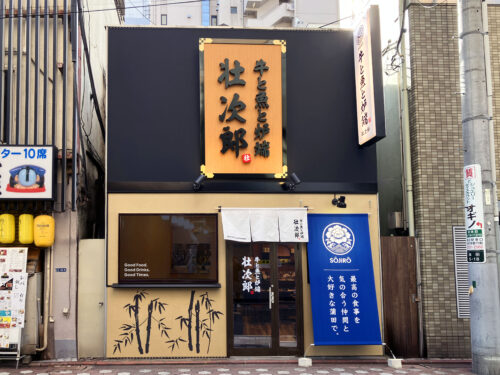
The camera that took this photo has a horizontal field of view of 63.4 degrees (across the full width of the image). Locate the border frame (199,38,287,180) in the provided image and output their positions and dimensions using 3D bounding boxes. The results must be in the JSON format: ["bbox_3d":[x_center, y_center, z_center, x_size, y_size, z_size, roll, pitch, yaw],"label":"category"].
[{"bbox_3d":[-0.104,-1.369,7.053,1.496,2.444,0.120,0,-4,-2],"label":"border frame"}]

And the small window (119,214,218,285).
[{"bbox_3d":[-1.383,1.047,6.924,1.678,1.187,0.100,0,-4,-2],"label":"small window"}]

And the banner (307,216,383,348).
[{"bbox_3d":[1.543,1.486,6.738,1.083,2.116,0.050,0,-15,-2],"label":"banner"}]

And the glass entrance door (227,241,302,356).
[{"bbox_3d":[0.258,1.815,6.952,1.296,2.110,0.100,0,-4,-2],"label":"glass entrance door"}]

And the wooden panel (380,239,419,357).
[{"bbox_3d":[2.594,1.891,7.024,0.599,2.059,0.060,0,-4,-2],"label":"wooden panel"}]

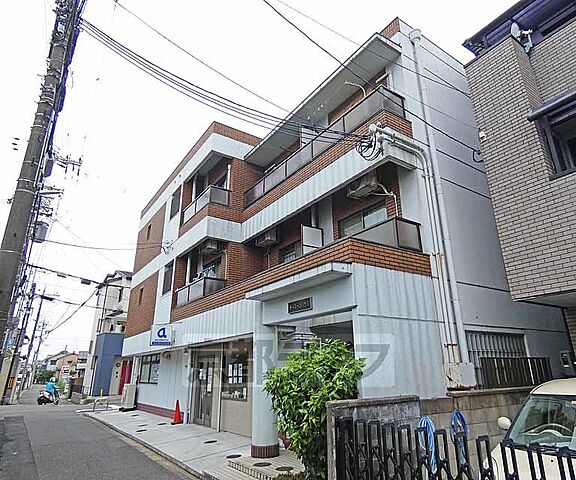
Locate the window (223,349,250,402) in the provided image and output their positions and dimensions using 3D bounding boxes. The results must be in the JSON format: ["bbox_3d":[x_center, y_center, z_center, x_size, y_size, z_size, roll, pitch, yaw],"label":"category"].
[{"bbox_3d":[-1.443,3.656,9.526,0.100,1.420,1.480,13,-24,-34],"label":"window"}]

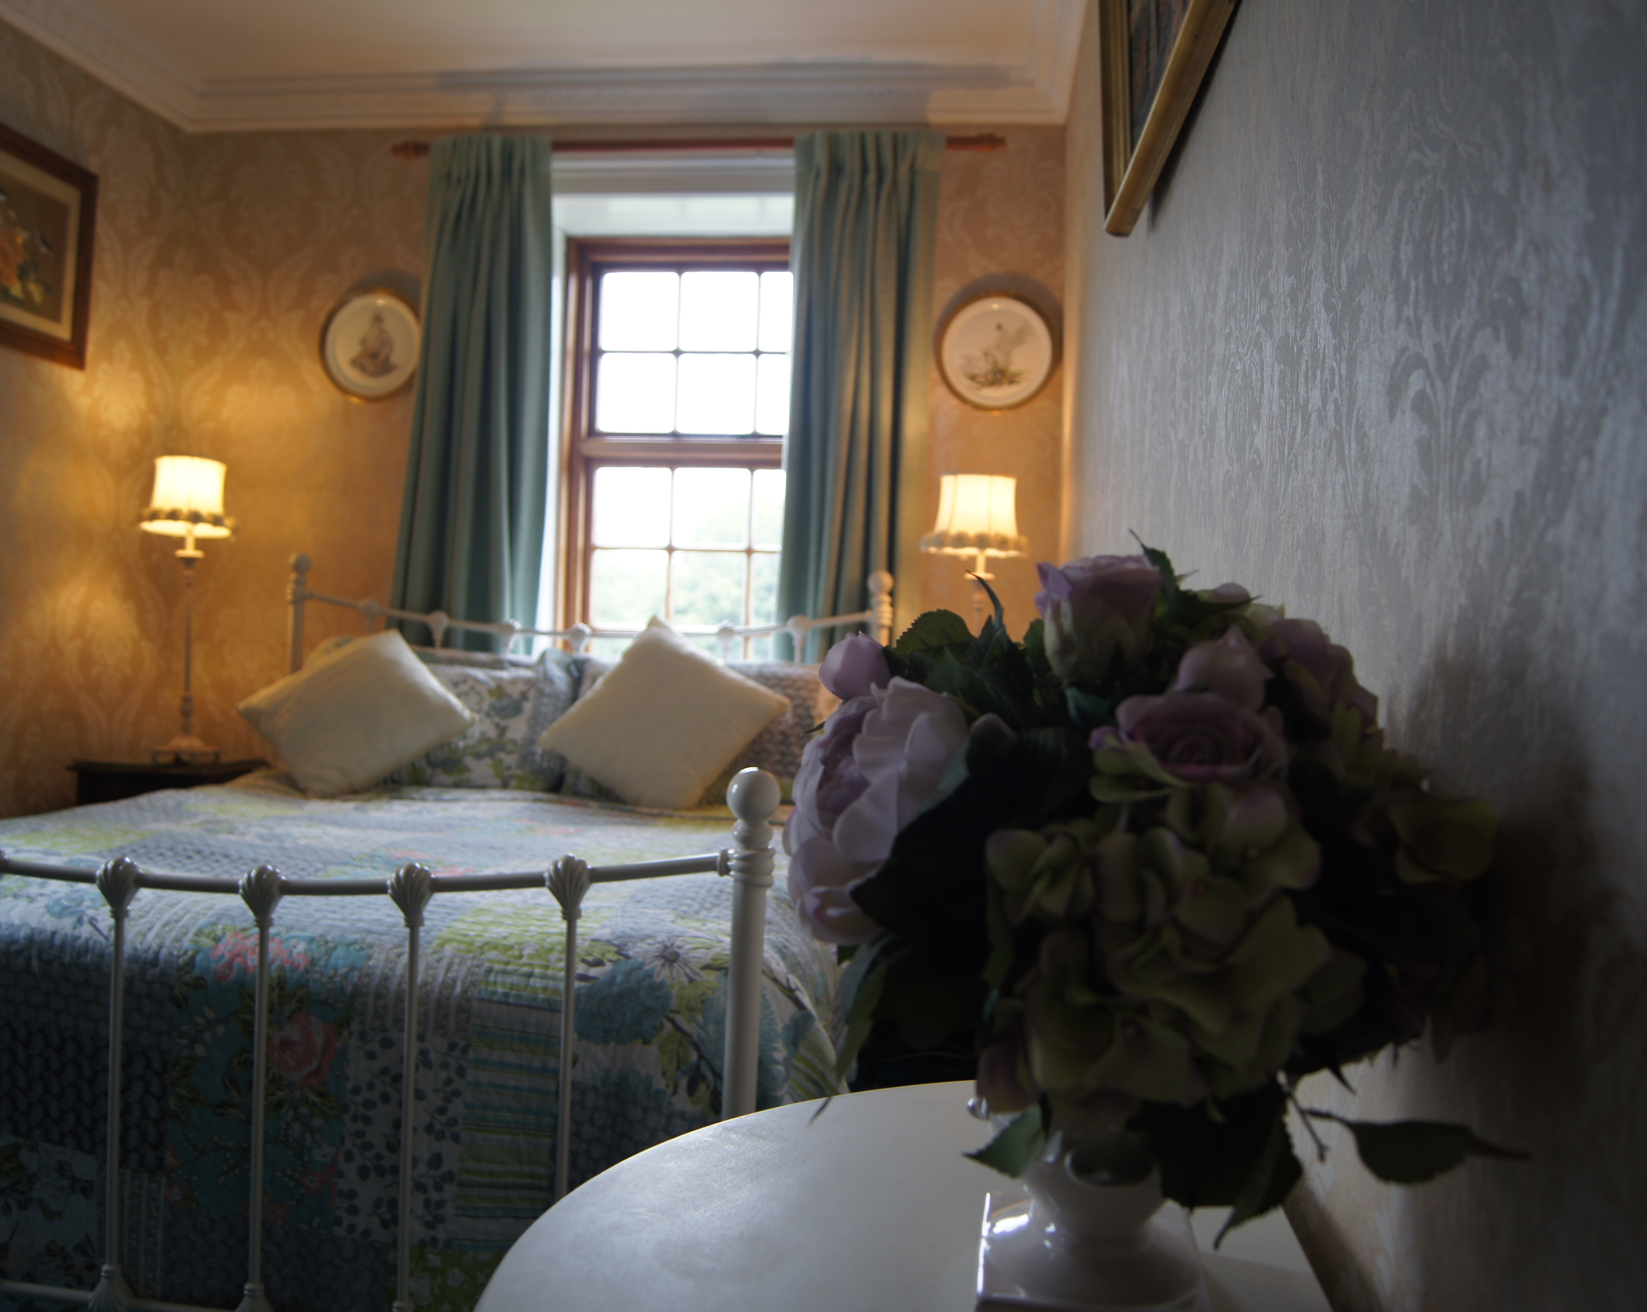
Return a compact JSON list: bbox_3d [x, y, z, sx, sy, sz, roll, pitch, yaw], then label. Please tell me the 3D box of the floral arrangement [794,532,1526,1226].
[{"bbox_3d":[0.141,0.100,0.640,0.300,0.290,0.275,2,2,7],"label":"floral arrangement"}]

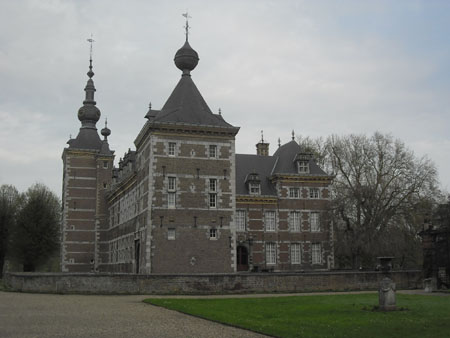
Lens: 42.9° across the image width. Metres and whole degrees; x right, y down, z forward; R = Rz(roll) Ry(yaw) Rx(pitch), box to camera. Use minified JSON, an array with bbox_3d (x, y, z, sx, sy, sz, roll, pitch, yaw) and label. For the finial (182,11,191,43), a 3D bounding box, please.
[{"bbox_3d":[-3.785,-14.182,57.229,0.900,3.234,0.450,6,-12,-34],"label":"finial"}]

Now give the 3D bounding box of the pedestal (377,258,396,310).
[{"bbox_3d":[6.268,4.438,22.246,0.700,2.025,0.700,2,-10,-14],"label":"pedestal"}]

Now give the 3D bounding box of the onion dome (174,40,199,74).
[{"bbox_3d":[-3.704,-10.727,55.064,2.417,3.420,2.417,-1,-10,0],"label":"onion dome"}]

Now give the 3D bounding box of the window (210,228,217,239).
[{"bbox_3d":[-0.983,5.603,49.139,0.639,0.947,0.250,3,-11,-19],"label":"window"}]

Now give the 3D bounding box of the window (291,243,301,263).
[{"bbox_3d":[9.636,11.524,77.728,1.542,2.832,0.250,3,-11,-19],"label":"window"}]

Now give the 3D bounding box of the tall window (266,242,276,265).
[{"bbox_3d":[6.194,11.331,76.560,1.482,2.829,0.250,3,-11,-19],"label":"tall window"}]

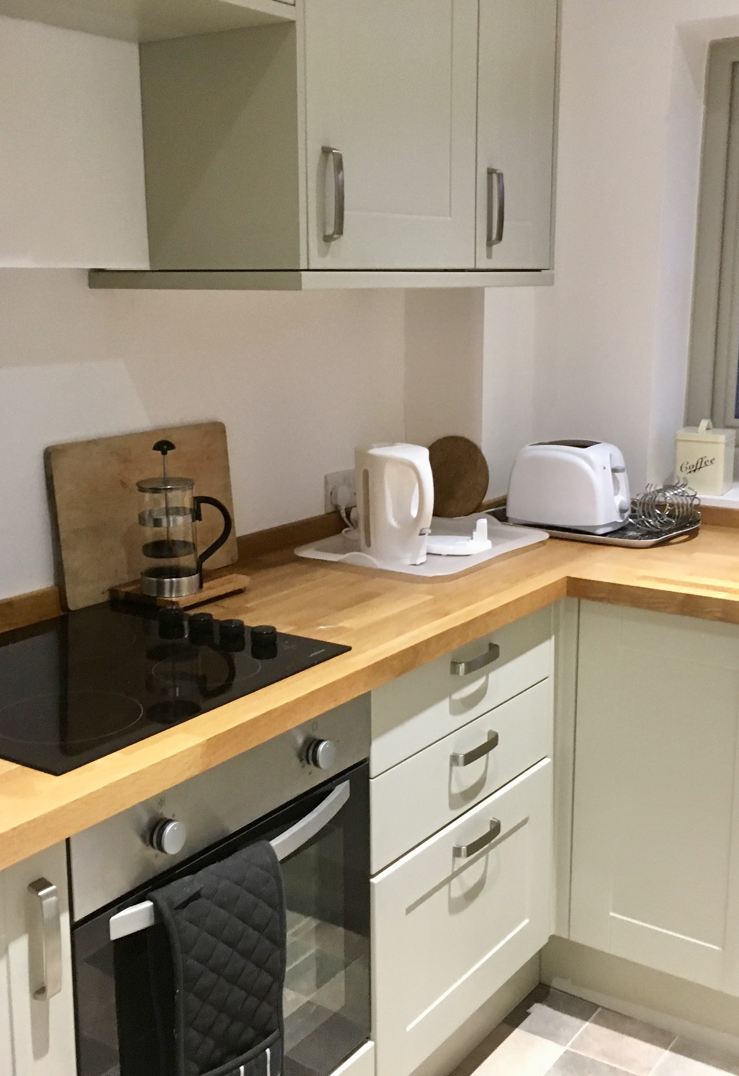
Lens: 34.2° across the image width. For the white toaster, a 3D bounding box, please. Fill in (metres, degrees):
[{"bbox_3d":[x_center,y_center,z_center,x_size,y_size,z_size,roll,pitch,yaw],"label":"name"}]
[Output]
[{"bbox_3d":[0.463,-0.123,2.720,0.250,0.190,0.170,8,15,35],"label":"white toaster"}]

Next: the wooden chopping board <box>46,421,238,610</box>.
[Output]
[{"bbox_3d":[-0.407,-0.052,2.213,0.021,0.281,0.438,2,11,36],"label":"wooden chopping board"}]

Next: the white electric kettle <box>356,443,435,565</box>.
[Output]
[{"bbox_3d":[0.050,-0.072,2.426,0.135,0.224,0.185,-11,16,-40],"label":"white electric kettle"}]

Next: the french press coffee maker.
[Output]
[{"bbox_3d":[-0.332,-0.040,2.135,0.162,0.272,0.107,-3,12,-11],"label":"french press coffee maker"}]

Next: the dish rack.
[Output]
[{"bbox_3d":[0.490,-0.078,2.747,0.470,0.105,0.320,8,15,35],"label":"dish rack"}]

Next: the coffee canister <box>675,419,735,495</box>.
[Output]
[{"bbox_3d":[0.794,-0.193,2.825,0.112,0.163,0.096,9,15,37],"label":"coffee canister"}]

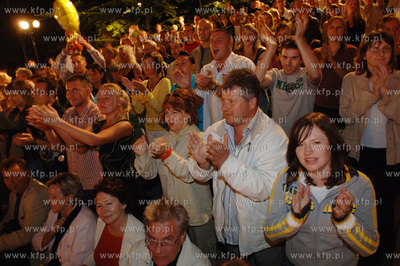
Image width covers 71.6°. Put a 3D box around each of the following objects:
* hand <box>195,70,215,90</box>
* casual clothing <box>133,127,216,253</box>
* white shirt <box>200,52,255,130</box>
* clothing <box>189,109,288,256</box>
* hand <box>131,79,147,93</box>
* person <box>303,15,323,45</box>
[{"bbox_3d":[0.034,-0.394,2.080,0.130,0.140,0.110,-10,13,-35],"label":"hand"},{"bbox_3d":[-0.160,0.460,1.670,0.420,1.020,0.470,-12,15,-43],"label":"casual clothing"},{"bbox_3d":[0.235,-0.330,2.400,0.490,0.720,0.340,7,14,37],"label":"white shirt"},{"bbox_3d":[0.180,0.280,1.440,0.560,0.830,0.440,8,15,41],"label":"clothing"},{"bbox_3d":[-0.565,-0.437,2.550,0.120,0.140,0.100,-10,13,-35],"label":"hand"},{"bbox_3d":[1.850,-1.280,4.600,0.500,1.680,0.330,2,12,21],"label":"person"}]

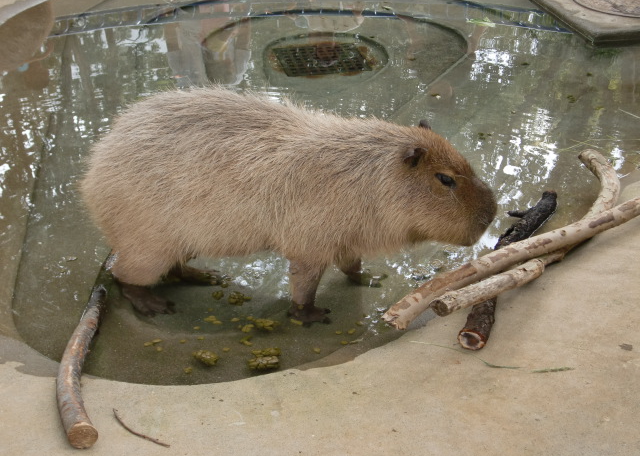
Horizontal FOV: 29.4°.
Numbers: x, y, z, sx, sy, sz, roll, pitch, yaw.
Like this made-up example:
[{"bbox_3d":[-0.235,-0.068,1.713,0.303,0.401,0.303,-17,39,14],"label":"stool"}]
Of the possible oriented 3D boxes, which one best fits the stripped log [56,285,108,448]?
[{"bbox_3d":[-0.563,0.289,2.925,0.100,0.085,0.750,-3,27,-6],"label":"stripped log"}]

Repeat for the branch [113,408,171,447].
[{"bbox_3d":[-0.396,0.435,2.660,0.195,0.011,0.030,23,35,38],"label":"branch"}]

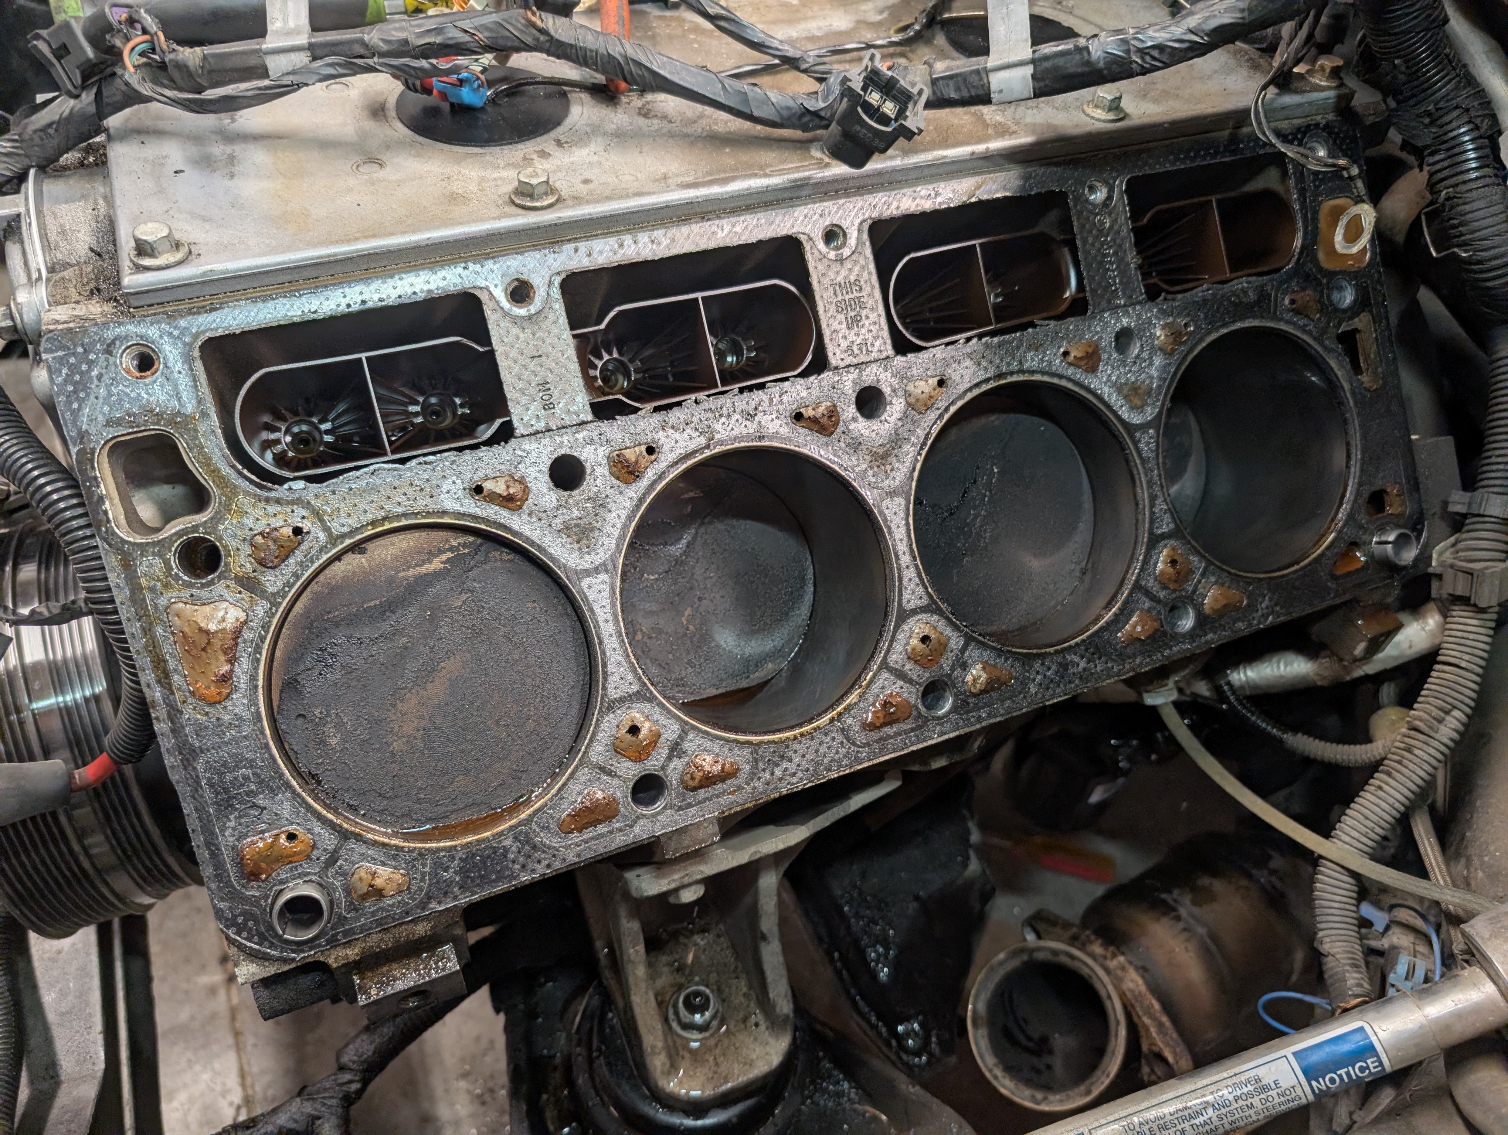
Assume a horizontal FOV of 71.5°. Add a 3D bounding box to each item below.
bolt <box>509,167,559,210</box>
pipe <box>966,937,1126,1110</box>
[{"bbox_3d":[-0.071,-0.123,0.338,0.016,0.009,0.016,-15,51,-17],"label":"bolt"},{"bbox_3d":[0.153,0.229,0.518,0.075,0.065,0.075,-16,55,23],"label":"pipe"}]

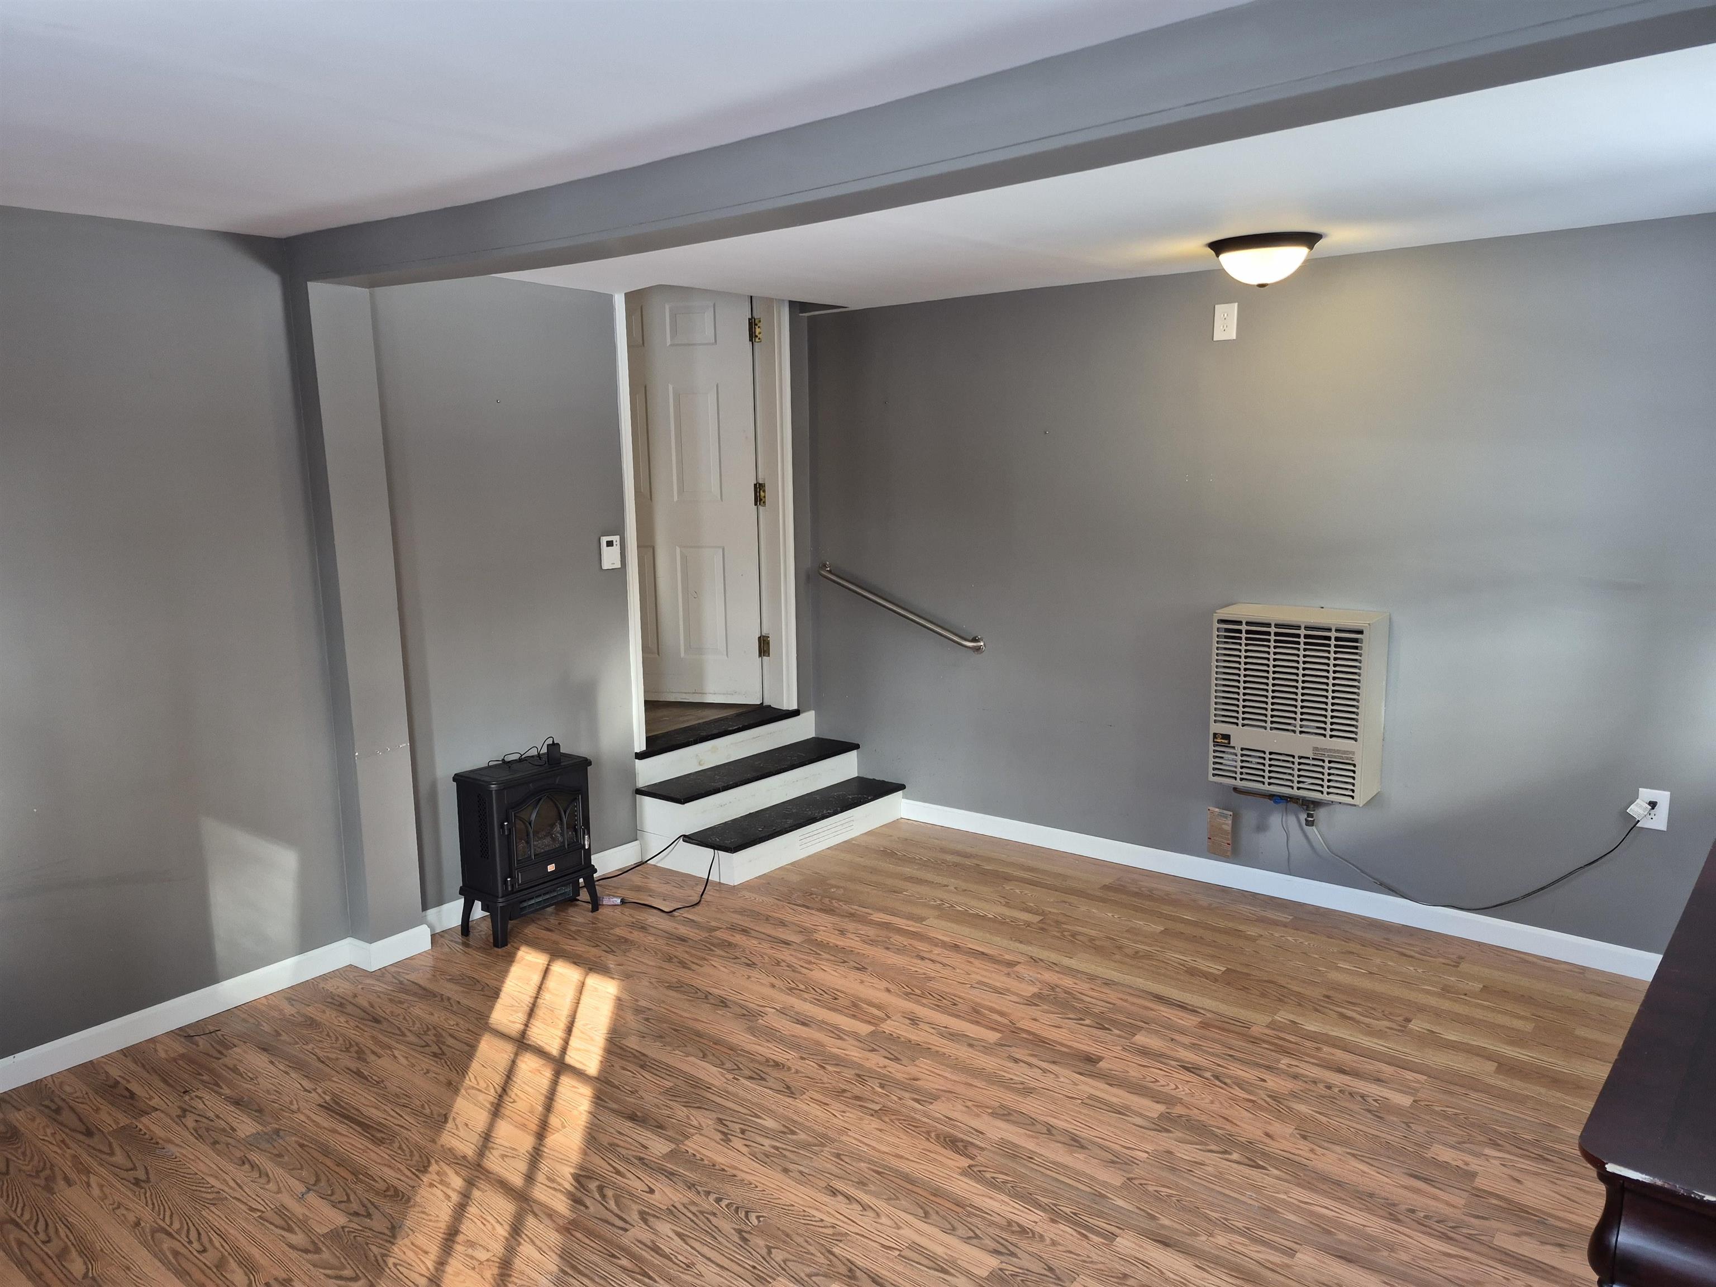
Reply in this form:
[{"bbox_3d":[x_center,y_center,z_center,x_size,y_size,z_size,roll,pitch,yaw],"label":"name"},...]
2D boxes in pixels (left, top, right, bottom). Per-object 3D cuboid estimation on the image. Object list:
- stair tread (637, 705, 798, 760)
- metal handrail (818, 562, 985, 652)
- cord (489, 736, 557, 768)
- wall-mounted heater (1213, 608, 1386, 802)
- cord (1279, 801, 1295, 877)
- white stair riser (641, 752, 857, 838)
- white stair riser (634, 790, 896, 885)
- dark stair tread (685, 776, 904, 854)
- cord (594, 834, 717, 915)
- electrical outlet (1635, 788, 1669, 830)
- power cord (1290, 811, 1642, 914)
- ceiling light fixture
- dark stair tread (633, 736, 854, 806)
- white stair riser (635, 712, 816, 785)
[{"bbox_3d":[-0.659,0.389,5.096,0.177,0.027,1.003,6,11,38],"label":"stair tread"},{"bbox_3d":[0.169,-0.163,5.015,0.915,0.072,0.075,29,25,31],"label":"metal handrail"},{"bbox_3d":[-1.182,0.386,4.034,0.185,0.101,0.172,6,11,38],"label":"cord"},{"bbox_3d":[1.511,0.198,3.928,0.510,0.605,0.235,6,11,38],"label":"wall-mounted heater"},{"bbox_3d":[1.541,0.712,4.116,0.042,0.277,0.030,6,12,38],"label":"cord"},{"bbox_3d":[-0.451,0.628,5.018,0.270,0.155,1.050,7,12,40],"label":"white stair riser"},{"bbox_3d":[-0.339,0.780,4.957,0.530,0.136,1.055,7,12,40],"label":"white stair riser"},{"bbox_3d":[-0.239,0.718,4.867,0.280,0.028,1.050,7,12,40],"label":"dark stair tread"},{"bbox_3d":[-0.792,0.876,4.407,0.491,0.161,0.403,6,11,38],"label":"cord"},{"bbox_3d":[2.385,0.500,3.418,0.075,0.118,0.008,6,11,38],"label":"electrical outlet"},{"bbox_3d":[1.968,0.680,3.741,1.000,0.440,0.075,6,12,38],"label":"power cord"},{"bbox_3d":[1.254,-1.170,3.526,0.333,0.133,0.333,6,12,38],"label":"ceiling light fixture"},{"bbox_3d":[-0.453,0.548,5.034,0.275,0.024,1.080,6,11,38],"label":"dark stair tread"},{"bbox_3d":[-0.571,0.464,5.104,0.021,0.129,1.096,6,11,38],"label":"white stair riser"}]

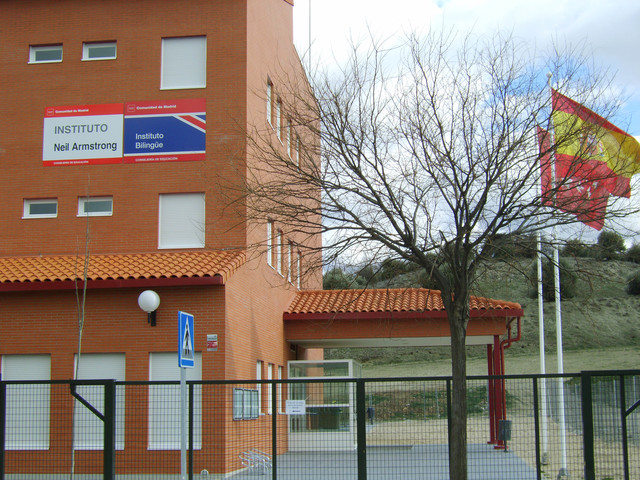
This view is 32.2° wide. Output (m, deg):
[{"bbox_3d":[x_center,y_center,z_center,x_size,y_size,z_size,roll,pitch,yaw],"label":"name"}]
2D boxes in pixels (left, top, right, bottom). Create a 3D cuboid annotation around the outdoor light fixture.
[{"bbox_3d":[-3.459,1.386,22.679,0.449,0.711,0.594,-1,-9,6],"label":"outdoor light fixture"}]

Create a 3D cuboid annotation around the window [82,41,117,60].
[{"bbox_3d":[-5.325,-4.571,26.841,0.864,0.478,0.160,-1,-9,6],"label":"window"}]

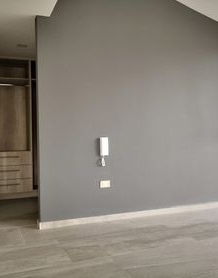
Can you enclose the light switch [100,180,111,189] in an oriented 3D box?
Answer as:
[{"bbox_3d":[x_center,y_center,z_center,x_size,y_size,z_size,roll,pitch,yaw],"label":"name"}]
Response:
[{"bbox_3d":[-0.043,0.532,3.411,0.122,0.081,0.012,-1,0,-20],"label":"light switch"}]

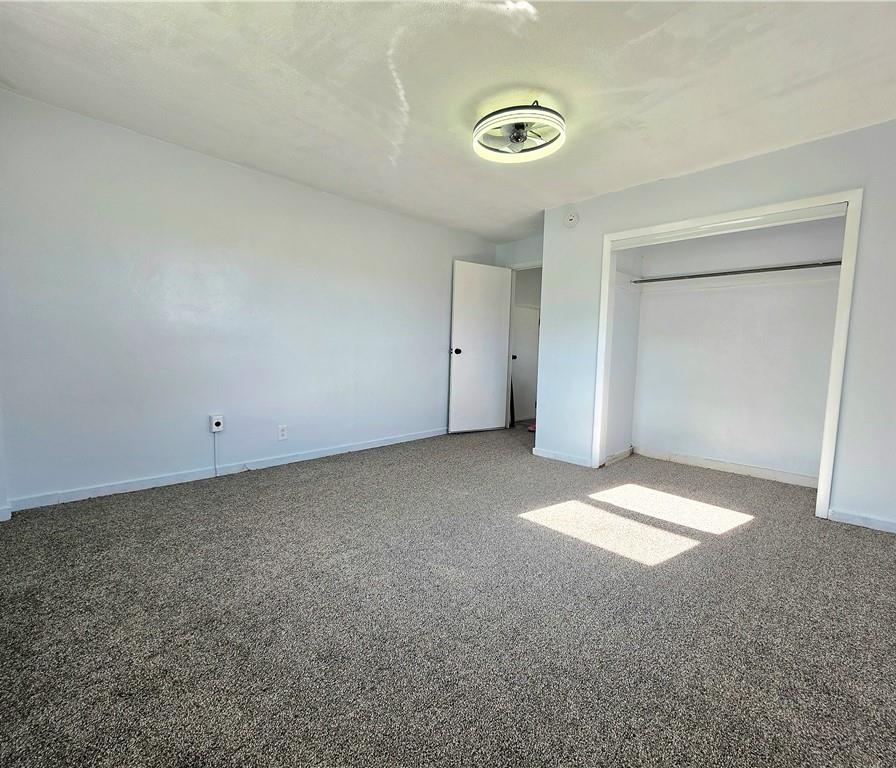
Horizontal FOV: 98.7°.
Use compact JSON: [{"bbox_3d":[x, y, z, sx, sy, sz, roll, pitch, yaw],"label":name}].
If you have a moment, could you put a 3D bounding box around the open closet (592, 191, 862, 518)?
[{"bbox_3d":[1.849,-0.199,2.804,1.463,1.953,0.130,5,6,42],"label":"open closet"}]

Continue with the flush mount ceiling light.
[{"bbox_3d":[0.407,-1.453,2.200,0.520,0.130,0.520,1,5,0],"label":"flush mount ceiling light"}]

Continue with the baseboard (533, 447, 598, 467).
[{"bbox_3d":[1.044,0.672,3.527,0.572,0.066,0.015,5,6,42],"label":"baseboard"}]

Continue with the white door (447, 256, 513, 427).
[{"bbox_3d":[0.392,-0.431,4.711,0.793,2.020,0.040,-1,5,-24],"label":"white door"}]

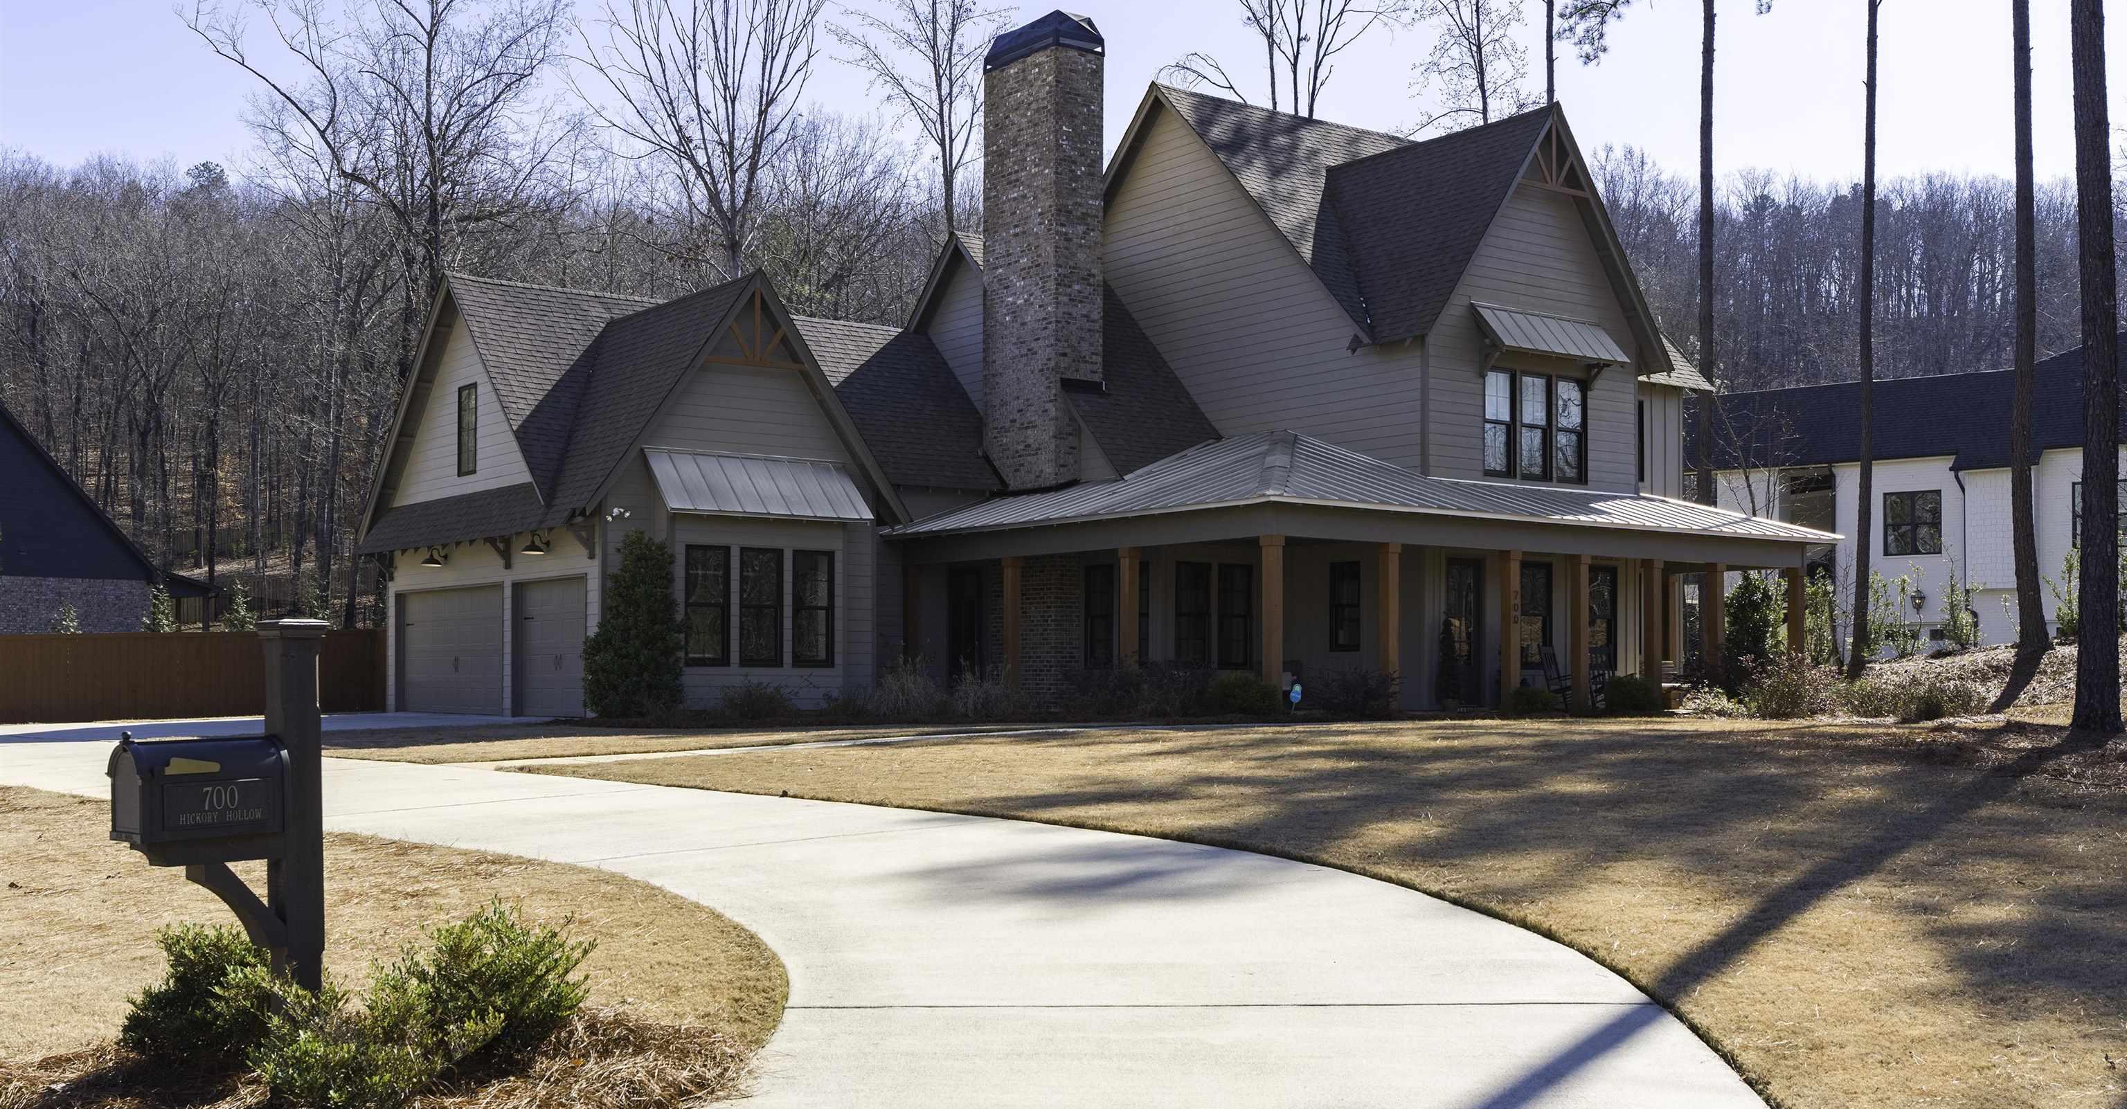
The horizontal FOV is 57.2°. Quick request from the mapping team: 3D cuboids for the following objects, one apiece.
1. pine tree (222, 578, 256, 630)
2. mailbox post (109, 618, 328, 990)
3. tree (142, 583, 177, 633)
[{"bbox_3d":[-17.300,1.850,41.000,1.050,2.500,1.050,0,-2,0],"label":"pine tree"},{"bbox_3d":[-2.680,0.950,6.230,0.230,1.480,0.660,-2,-3,40],"label":"mailbox post"},{"bbox_3d":[-19.000,1.880,41.000,1.050,2.500,1.050,0,-2,0],"label":"tree"}]

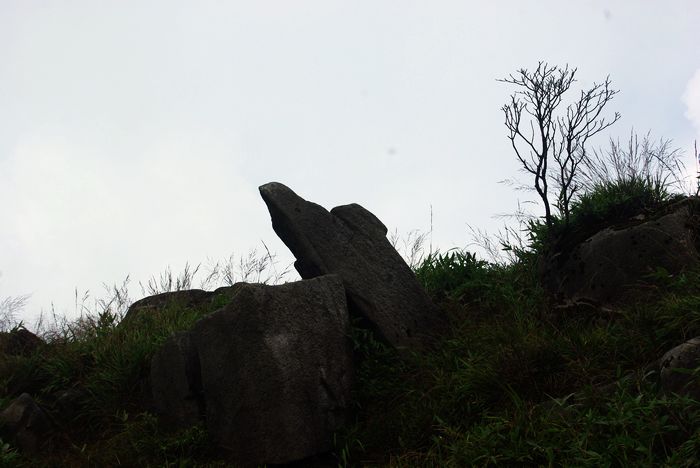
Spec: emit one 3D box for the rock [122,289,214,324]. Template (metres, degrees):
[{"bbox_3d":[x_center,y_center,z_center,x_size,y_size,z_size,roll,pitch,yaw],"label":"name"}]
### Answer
[{"bbox_3d":[-2.258,0.939,13.800,1.200,0.550,0.850,0,-11,0],"label":"rock"}]

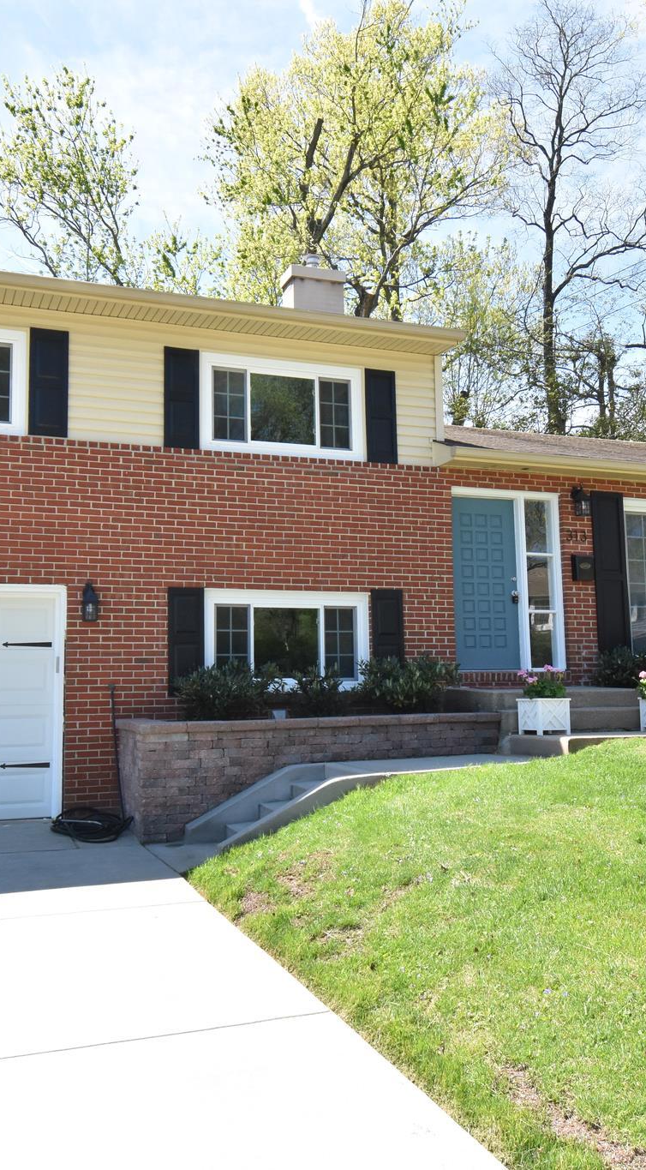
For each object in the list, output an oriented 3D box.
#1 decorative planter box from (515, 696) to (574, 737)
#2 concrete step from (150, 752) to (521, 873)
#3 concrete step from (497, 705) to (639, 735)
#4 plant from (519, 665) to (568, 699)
[{"bbox_3d":[2.036,1.199,8.424,0.340,0.310,0.340,1,-7,-19],"label":"decorative planter box"},{"bbox_3d":[0.360,1.748,7.421,3.250,0.680,1.180,1,-7,-19],"label":"concrete step"},{"bbox_3d":[2.389,1.315,8.983,1.720,0.206,0.380,1,-7,-19],"label":"concrete step"},{"bbox_3d":[2.015,0.883,8.453,0.370,0.320,0.360,-1,-6,0],"label":"plant"}]

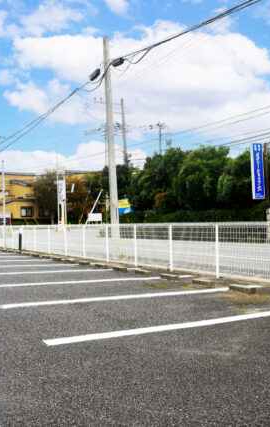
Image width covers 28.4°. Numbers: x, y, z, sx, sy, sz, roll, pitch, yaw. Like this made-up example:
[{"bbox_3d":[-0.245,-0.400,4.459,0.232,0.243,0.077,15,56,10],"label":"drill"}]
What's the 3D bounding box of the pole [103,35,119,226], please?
[{"bbox_3d":[-0.765,-2.374,18.872,0.280,7.880,0.280,-4,-1,0],"label":"pole"}]

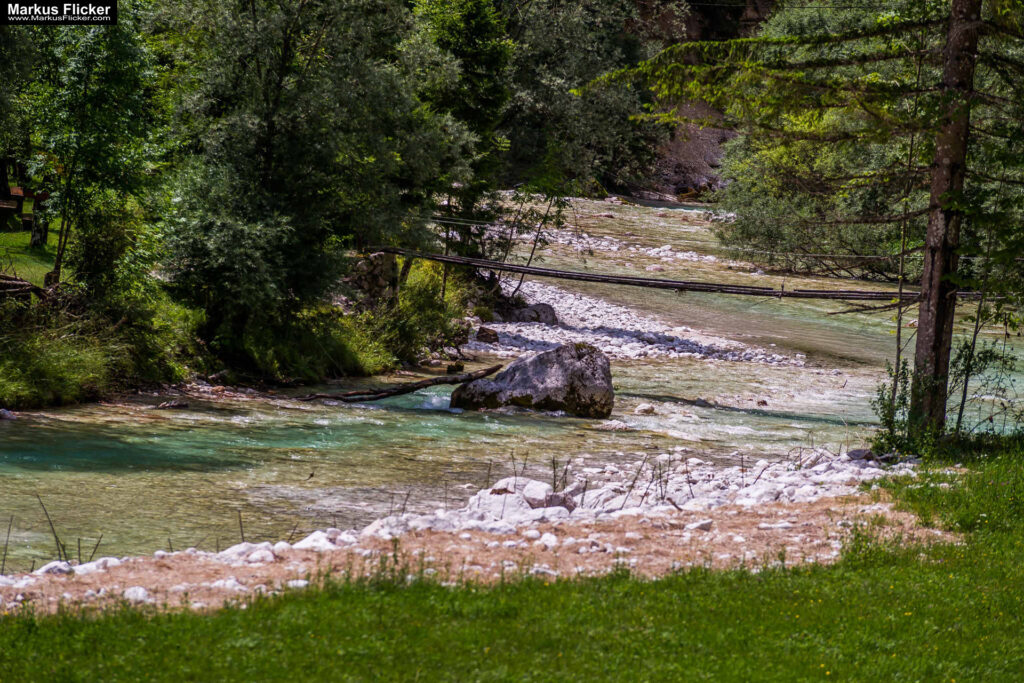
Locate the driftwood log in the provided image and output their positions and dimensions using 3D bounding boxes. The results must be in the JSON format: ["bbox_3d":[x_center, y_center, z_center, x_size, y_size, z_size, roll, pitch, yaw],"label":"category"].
[{"bbox_3d":[-1.880,0.722,95.500,3.500,0.330,0.400,-9,0,10],"label":"driftwood log"}]

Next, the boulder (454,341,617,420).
[{"bbox_3d":[0.326,0.685,95.000,2.400,1.350,1.850,1,2,15],"label":"boulder"}]

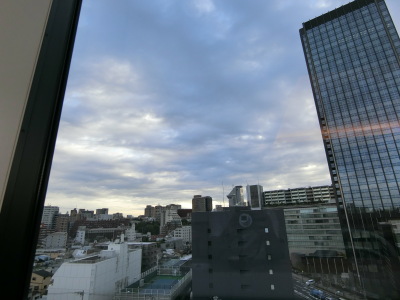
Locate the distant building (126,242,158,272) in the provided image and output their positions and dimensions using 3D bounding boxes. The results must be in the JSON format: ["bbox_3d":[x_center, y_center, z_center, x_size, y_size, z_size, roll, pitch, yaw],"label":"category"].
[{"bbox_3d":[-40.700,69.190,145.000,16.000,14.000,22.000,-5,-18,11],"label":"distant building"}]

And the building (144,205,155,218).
[{"bbox_3d":[-86.180,108.960,374.140,16.400,26.500,17.000,1,-19,-6],"label":"building"}]

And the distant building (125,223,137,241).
[{"bbox_3d":[-71.370,84.490,225.380,11.500,19.000,12.000,5,-20,-14],"label":"distant building"}]

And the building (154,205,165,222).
[{"bbox_3d":[-59.930,98.290,328.250,15.900,31.400,15.000,2,-19,-8],"label":"building"}]

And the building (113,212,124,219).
[{"bbox_3d":[-200.980,167.500,537.910,22.000,26.000,16.000,4,-19,-16],"label":"building"}]

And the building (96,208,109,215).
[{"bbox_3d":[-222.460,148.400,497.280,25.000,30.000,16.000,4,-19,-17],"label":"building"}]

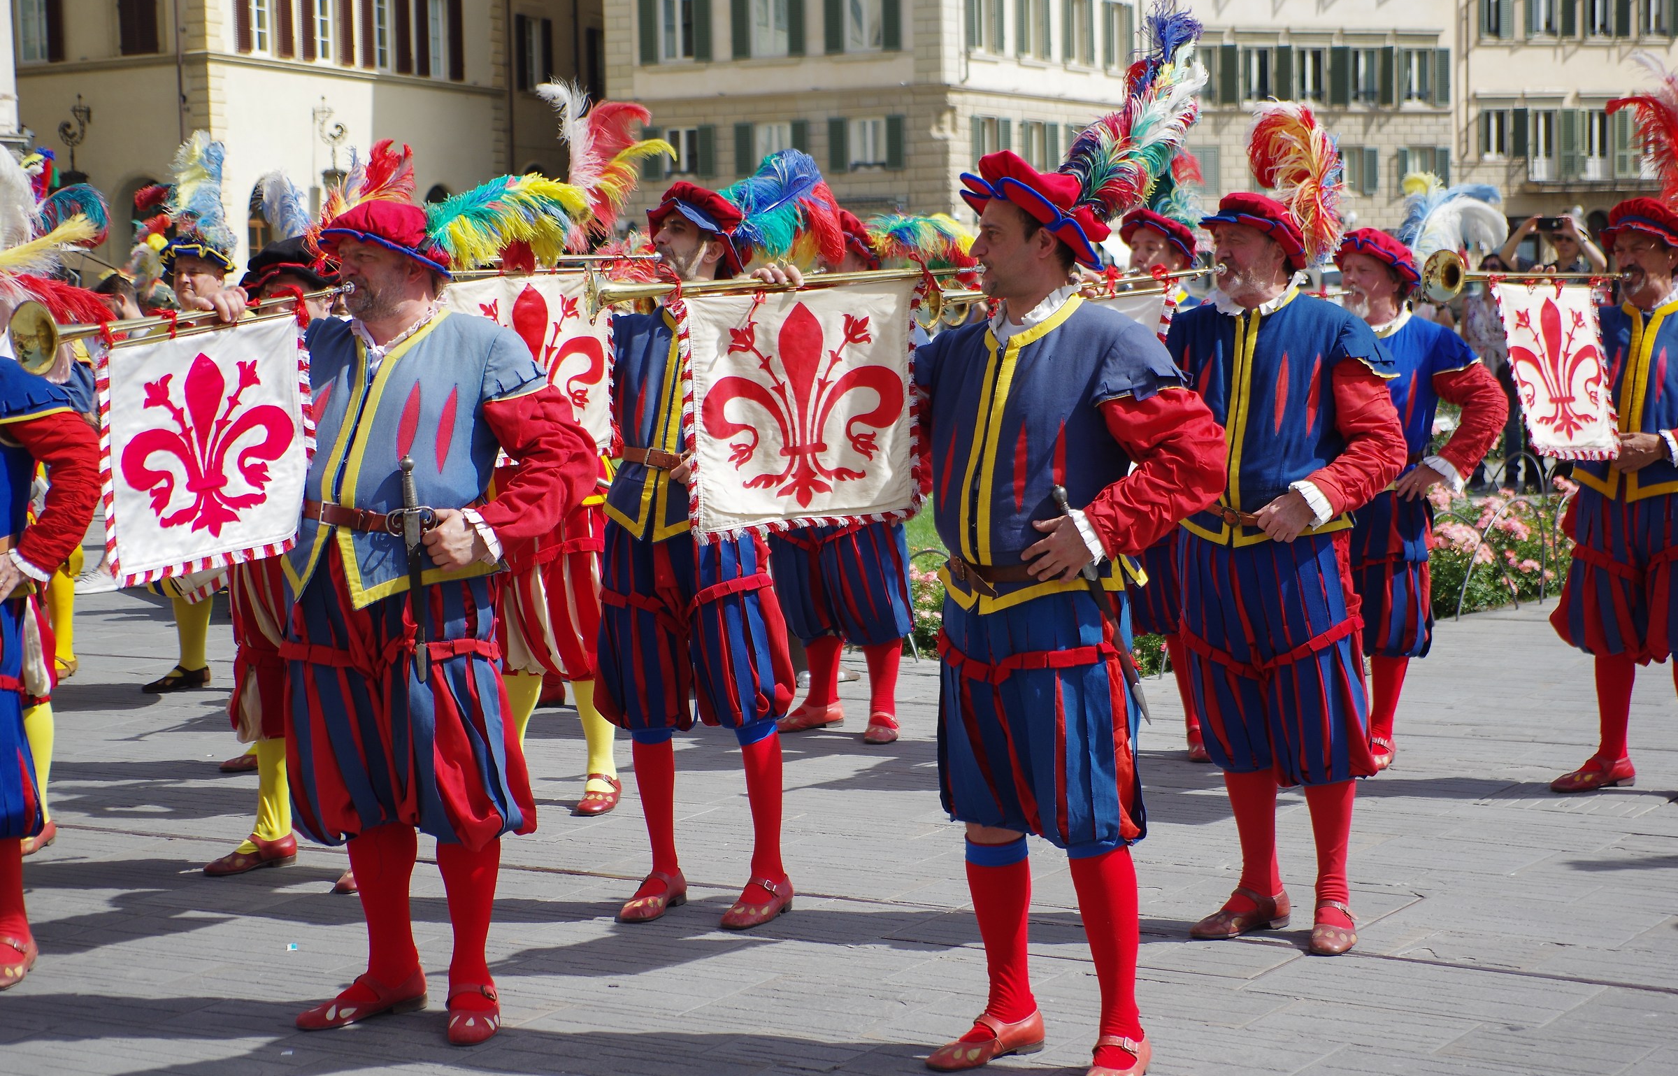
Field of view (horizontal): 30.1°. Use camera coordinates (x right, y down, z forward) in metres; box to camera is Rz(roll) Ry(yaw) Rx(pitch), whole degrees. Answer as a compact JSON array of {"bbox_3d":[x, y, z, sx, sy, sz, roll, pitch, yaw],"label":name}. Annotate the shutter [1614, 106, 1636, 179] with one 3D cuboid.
[{"bbox_3d":[24.434,-12.286,97.000,0.700,2.150,0.050,-2,5,-10],"label":"shutter"}]

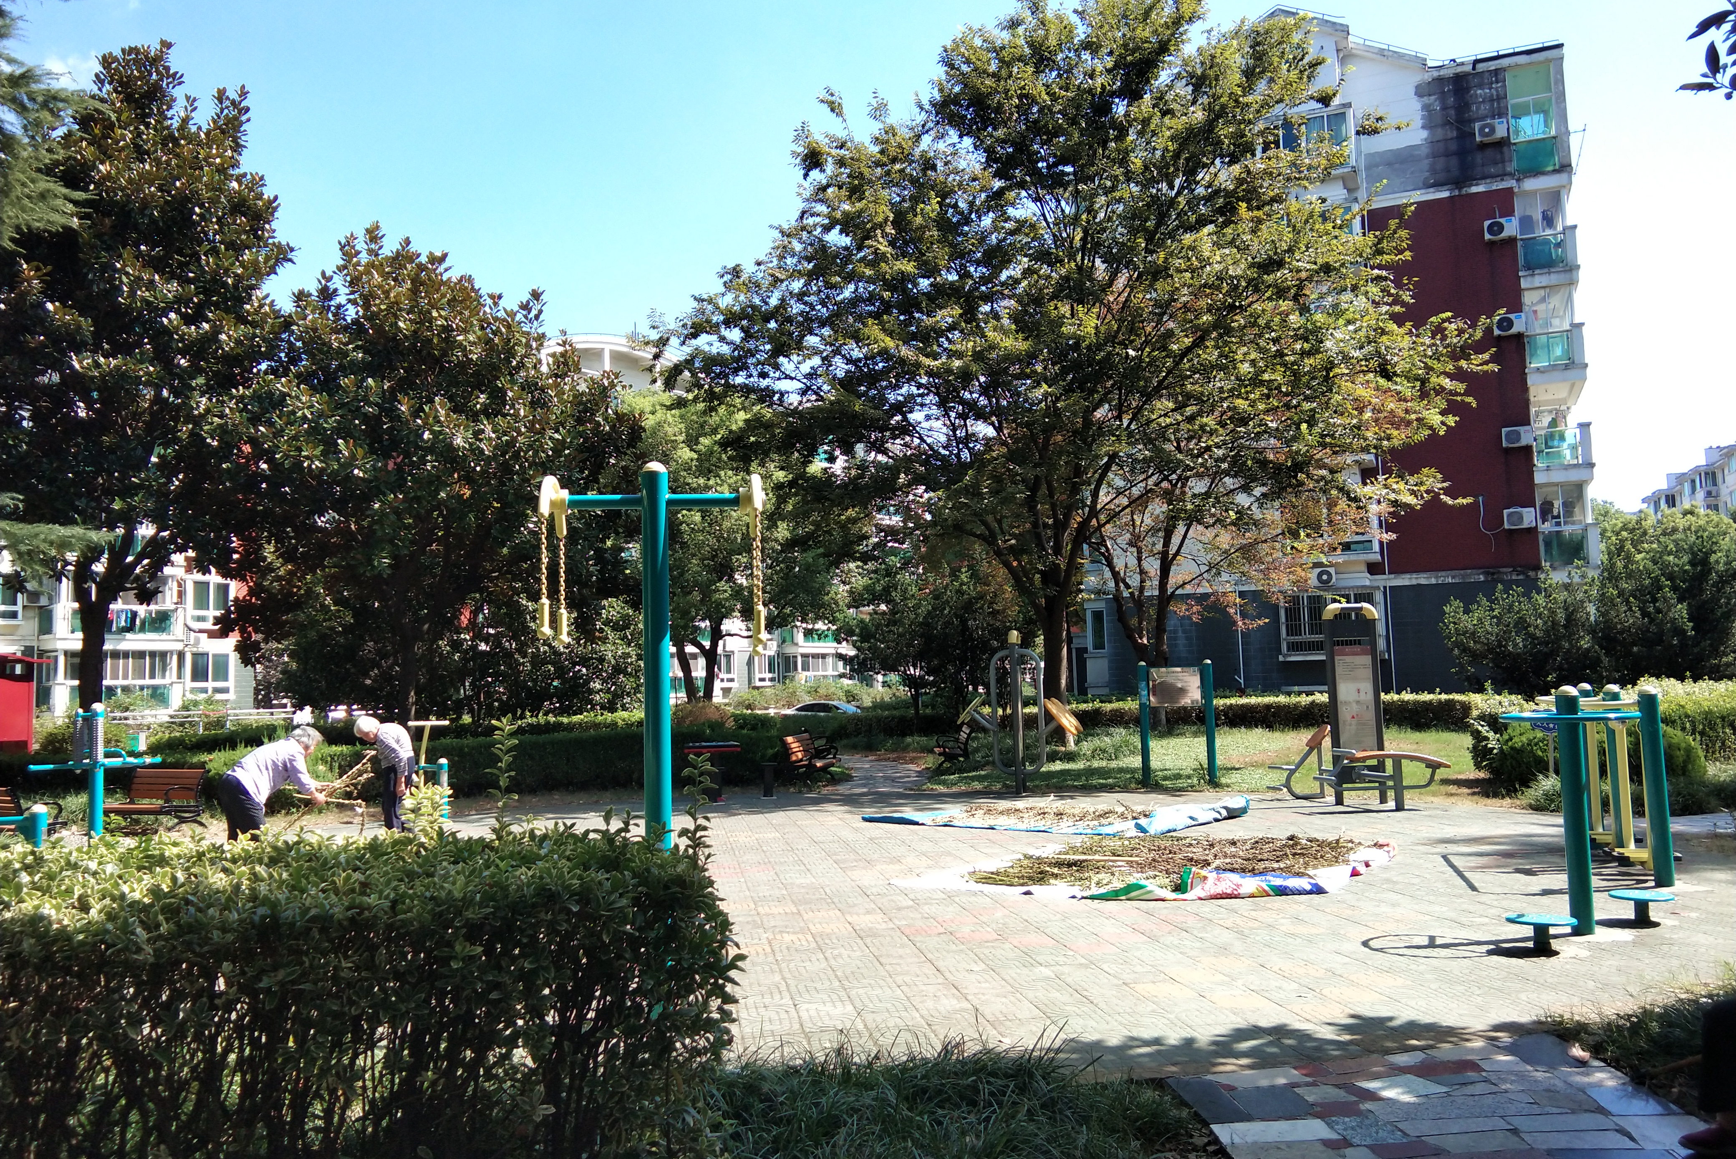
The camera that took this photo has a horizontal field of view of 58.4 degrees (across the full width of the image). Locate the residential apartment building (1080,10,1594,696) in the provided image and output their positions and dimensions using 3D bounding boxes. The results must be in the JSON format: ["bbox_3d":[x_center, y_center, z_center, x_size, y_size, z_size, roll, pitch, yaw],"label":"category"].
[{"bbox_3d":[17.233,-6.107,57.266,14.500,21.700,22.000,-3,-4,21],"label":"residential apartment building"}]

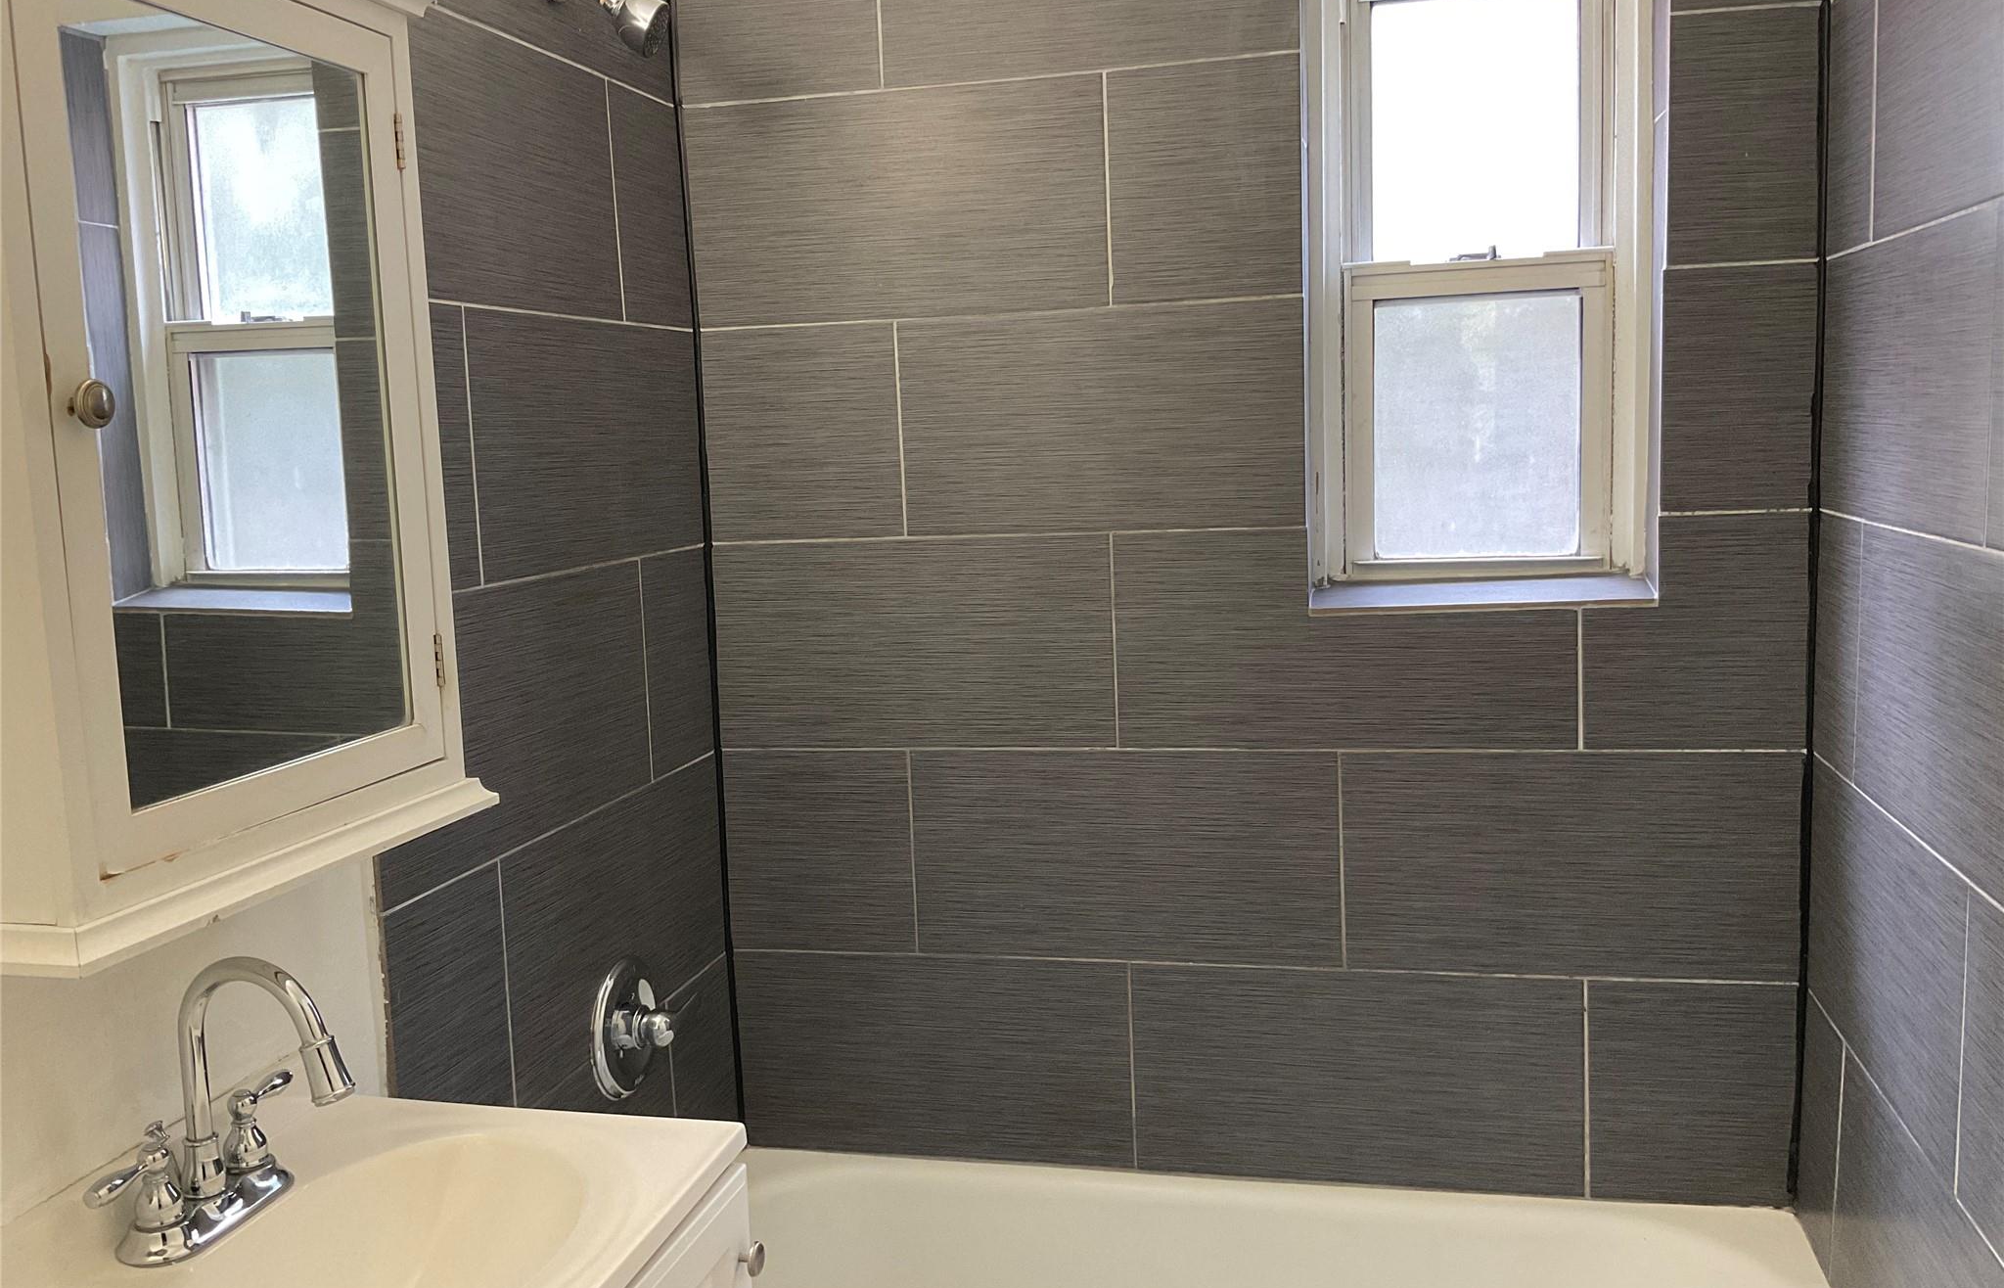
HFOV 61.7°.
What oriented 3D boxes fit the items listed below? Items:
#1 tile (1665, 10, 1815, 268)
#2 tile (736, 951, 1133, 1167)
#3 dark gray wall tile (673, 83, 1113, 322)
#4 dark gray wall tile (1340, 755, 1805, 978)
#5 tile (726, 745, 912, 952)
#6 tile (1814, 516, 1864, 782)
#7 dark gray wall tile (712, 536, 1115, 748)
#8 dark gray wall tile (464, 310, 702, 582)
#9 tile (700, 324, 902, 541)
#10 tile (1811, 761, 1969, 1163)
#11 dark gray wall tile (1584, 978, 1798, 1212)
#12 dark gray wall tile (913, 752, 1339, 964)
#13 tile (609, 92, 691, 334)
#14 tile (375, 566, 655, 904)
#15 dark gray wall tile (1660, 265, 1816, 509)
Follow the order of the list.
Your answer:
[{"bbox_3d":[0.918,-0.623,2.084,0.166,0.305,0.010,-1,7,13],"label":"tile"},{"bbox_3d":[-0.103,0.609,2.476,0.597,0.304,0.012,-1,7,13],"label":"tile"},{"bbox_3d":[-0.149,-0.609,2.331,0.602,0.304,0.012,-1,7,13],"label":"dark gray wall tile"},{"bbox_3d":[0.752,0.293,2.236,0.579,0.306,0.012,-1,7,13],"label":"dark gray wall tile"},{"bbox_3d":[-0.269,0.307,2.489,0.284,0.305,0.010,-1,7,13],"label":"tile"},{"bbox_3d":[1.013,0.000,2.030,0.010,0.305,0.200,-1,7,14],"label":"tile"},{"bbox_3d":[-0.129,0.000,2.404,0.593,0.305,0.012,-1,7,13],"label":"dark gray wall tile"},{"bbox_3d":[-0.516,-0.258,2.144,0.010,0.305,0.609,-1,7,14],"label":"dark gray wall tile"},{"bbox_3d":[-0.286,-0.303,2.402,0.296,0.304,0.012,-1,7,13],"label":"tile"},{"bbox_3d":[0.967,0.331,1.849,0.012,0.306,0.600,-1,7,13],"label":"tile"},{"bbox_3d":[0.915,0.596,2.237,0.257,0.304,0.012,-1,7,13],"label":"dark gray wall tile"},{"bbox_3d":[0.171,0.300,2.373,0.607,0.306,0.012,-1,7,13],"label":"dark gray wall tile"},{"bbox_3d":[-0.483,-0.590,2.293,0.010,0.305,0.213,-1,7,14],"label":"tile"},{"bbox_3d":[-0.556,0.078,1.962,0.010,0.305,0.620,-1,7,14],"label":"tile"},{"bbox_3d":[0.927,-0.318,2.124,0.175,0.305,0.010,-1,7,13],"label":"dark gray wall tile"}]

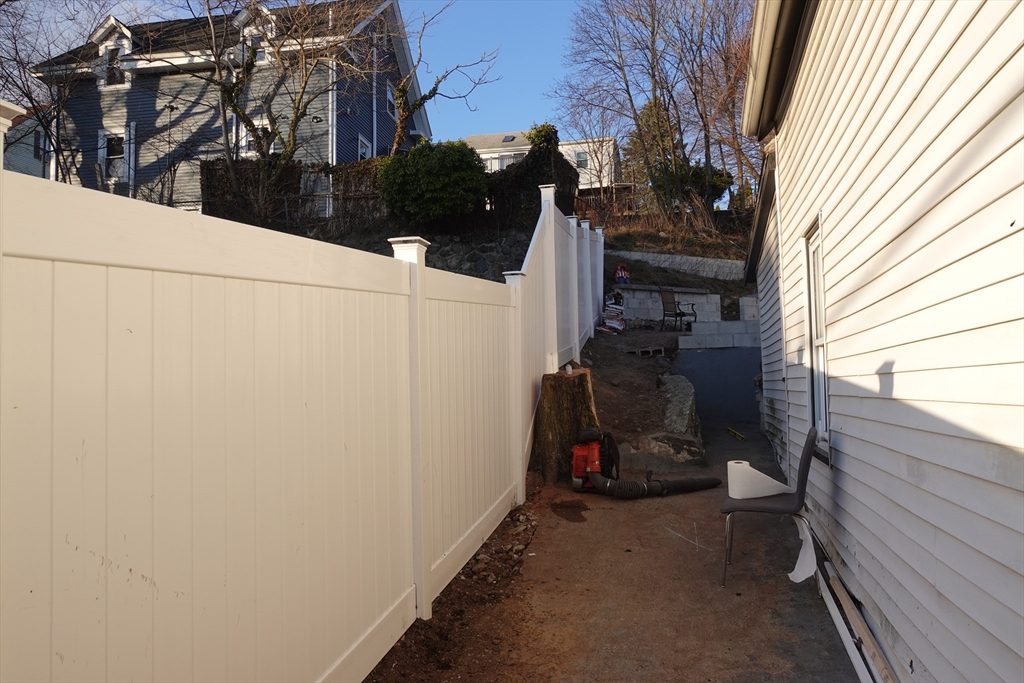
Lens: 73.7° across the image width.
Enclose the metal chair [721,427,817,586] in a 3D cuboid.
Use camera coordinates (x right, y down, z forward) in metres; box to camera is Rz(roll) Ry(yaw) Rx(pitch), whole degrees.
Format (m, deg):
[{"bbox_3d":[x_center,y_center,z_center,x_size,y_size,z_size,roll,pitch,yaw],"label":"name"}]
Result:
[{"bbox_3d":[1.488,0.944,3.975,0.540,0.870,0.440,-2,-4,21],"label":"metal chair"}]

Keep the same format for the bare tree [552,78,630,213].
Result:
[{"bbox_3d":[3.610,-8.968,31.000,3.200,5.800,3.100,-1,-4,0],"label":"bare tree"}]

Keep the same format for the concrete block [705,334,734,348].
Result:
[{"bbox_3d":[3.191,0.003,10.490,0.400,0.195,0.195,-2,-4,14],"label":"concrete block"}]

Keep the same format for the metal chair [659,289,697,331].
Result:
[{"bbox_3d":[3.258,-0.618,13.400,0.550,0.880,0.580,2,-5,-38],"label":"metal chair"}]

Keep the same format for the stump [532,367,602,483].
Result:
[{"bbox_3d":[0.527,0.818,6.600,0.720,1.120,0.680,-1,-4,5],"label":"stump"}]

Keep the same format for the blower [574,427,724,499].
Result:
[{"bbox_3d":[1.205,1.070,6.177,1.380,0.570,0.460,0,-4,-10],"label":"blower"}]

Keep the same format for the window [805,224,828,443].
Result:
[{"bbox_3d":[2.085,-0.020,4.618,0.100,1.443,0.648,-2,-4,16],"label":"window"}]

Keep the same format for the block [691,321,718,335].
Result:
[{"bbox_3d":[2.988,-0.181,10.554,0.400,0.195,0.195,-2,-4,14],"label":"block"}]

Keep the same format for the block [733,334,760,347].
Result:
[{"bbox_3d":[3.574,-0.009,10.395,0.400,0.195,0.195,-2,-4,14],"label":"block"}]

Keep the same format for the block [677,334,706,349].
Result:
[{"bbox_3d":[2.798,0.019,10.588,0.400,0.195,0.195,-2,-4,14],"label":"block"}]

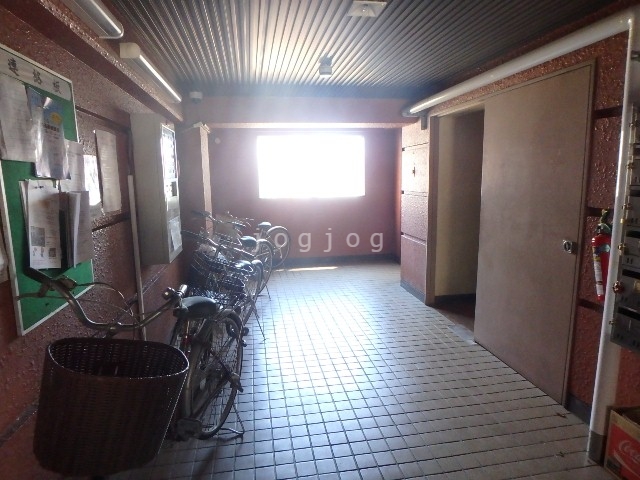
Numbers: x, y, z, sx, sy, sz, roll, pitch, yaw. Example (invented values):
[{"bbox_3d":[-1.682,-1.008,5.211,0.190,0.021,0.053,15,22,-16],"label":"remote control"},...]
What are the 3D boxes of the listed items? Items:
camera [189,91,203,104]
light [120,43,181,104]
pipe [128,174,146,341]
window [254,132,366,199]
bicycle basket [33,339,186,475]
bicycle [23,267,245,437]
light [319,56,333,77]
[{"bbox_3d":[-1.228,-1.406,3.845,0.125,0.110,0.125,-2,9,-10],"label":"camera"},{"bbox_3d":[-1.099,-1.089,2.643,0.100,0.085,1.240,-2,9,-10],"label":"light"},{"bbox_3d":[-1.184,0.300,2.554,0.040,1.430,0.040,-2,9,-10],"label":"pipe"},{"bbox_3d":[-0.115,-1.114,5.927,1.650,0.920,0.100,-2,9,-10],"label":"window"},{"bbox_3d":[-0.589,0.461,1.127,0.365,0.275,0.300,6,6,1],"label":"bicycle basket"},{"bbox_3d":[-0.618,0.620,1.595,0.580,1.080,1.750,0,9,8],"label":"bicycle"},{"bbox_3d":[0.041,-1.294,2.914,0.105,0.120,0.105,-2,9,-10],"label":"light"}]

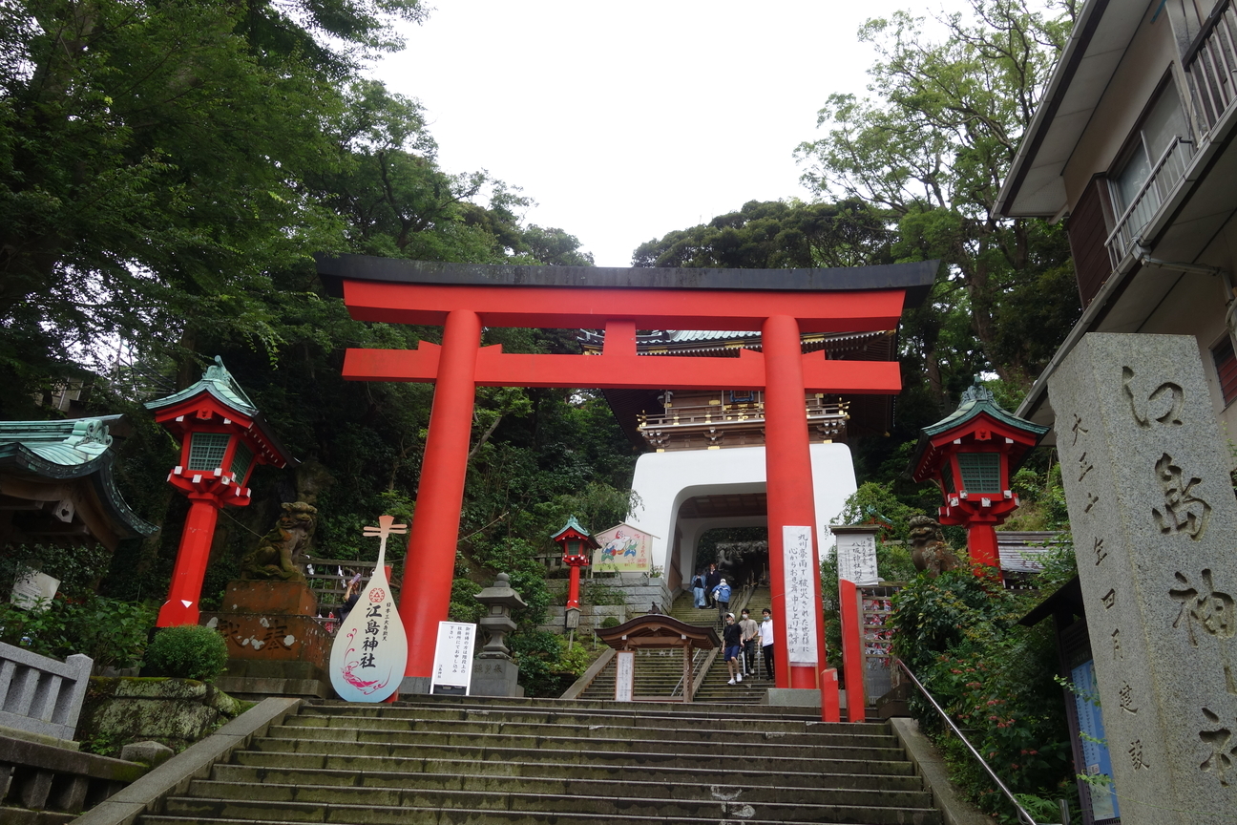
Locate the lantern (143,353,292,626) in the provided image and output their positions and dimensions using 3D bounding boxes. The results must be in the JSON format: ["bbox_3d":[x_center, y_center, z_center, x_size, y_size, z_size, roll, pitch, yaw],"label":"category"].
[{"bbox_3d":[-4.860,1.114,11.357,1.320,3.270,1.460,2,-25,3],"label":"lantern"}]

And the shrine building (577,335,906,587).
[{"bbox_3d":[5.910,1.918,43.996,13.068,15.000,10.790,-3,-25,13],"label":"shrine building"}]

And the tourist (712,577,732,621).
[{"bbox_3d":[3.575,6.461,32.882,0.580,1.580,0.500,-4,-25,13],"label":"tourist"}]

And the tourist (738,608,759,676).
[{"bbox_3d":[3.282,5.764,24.205,0.530,1.702,0.420,-4,-26,14],"label":"tourist"}]

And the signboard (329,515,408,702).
[{"bbox_3d":[-2.947,2.337,11.698,0.930,2.270,0.120,1,-24,2],"label":"signboard"}]

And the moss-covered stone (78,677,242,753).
[{"bbox_3d":[-4.669,3.135,9.818,1.600,0.750,0.750,1,-24,2],"label":"moss-covered stone"}]

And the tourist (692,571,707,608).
[{"bbox_3d":[3.069,6.688,36.594,0.530,1.537,0.380,-3,-25,13],"label":"tourist"}]

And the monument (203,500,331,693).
[{"bbox_3d":[-4.483,2.536,12.800,1.750,2.720,1.750,1,-24,2],"label":"monument"}]

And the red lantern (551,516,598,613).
[{"bbox_3d":[-1.447,5.278,32.626,1.320,3.290,1.450,-4,-26,15],"label":"red lantern"}]

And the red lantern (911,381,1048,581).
[{"bbox_3d":[3.990,1.397,10.544,1.370,3.600,1.400,0,-24,6],"label":"red lantern"}]

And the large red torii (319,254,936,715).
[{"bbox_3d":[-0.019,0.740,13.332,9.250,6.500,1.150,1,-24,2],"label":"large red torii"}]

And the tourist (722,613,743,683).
[{"bbox_3d":[2.782,5.741,23.468,0.550,1.729,0.480,-10,-28,25],"label":"tourist"}]

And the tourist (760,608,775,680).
[{"bbox_3d":[3.709,5.678,23.672,0.520,1.760,0.380,-3,-25,13],"label":"tourist"}]

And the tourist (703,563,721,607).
[{"bbox_3d":[3.448,6.393,35.386,0.550,1.700,0.400,-2,-25,10],"label":"tourist"}]

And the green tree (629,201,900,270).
[{"bbox_3d":[9.553,-10.393,65.092,16.500,10.500,12.000,0,-25,7],"label":"green tree"}]

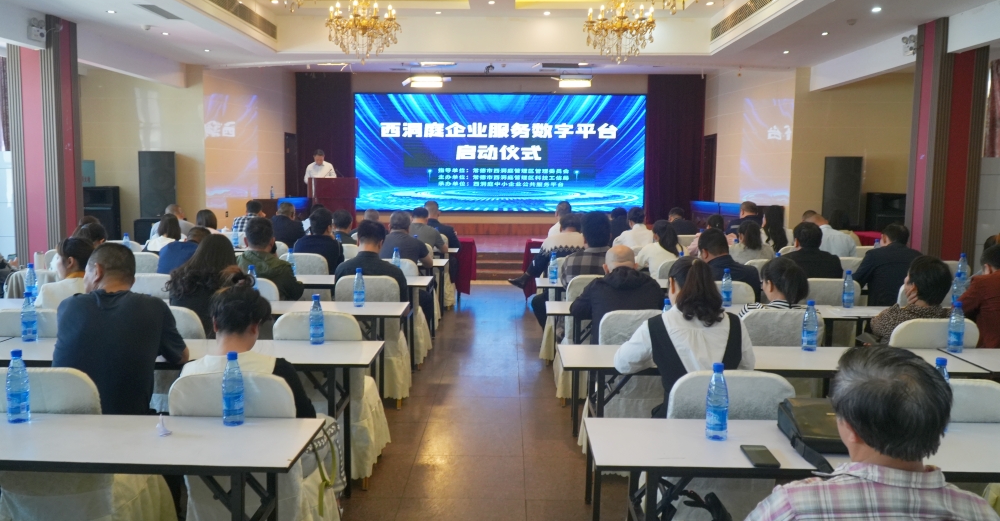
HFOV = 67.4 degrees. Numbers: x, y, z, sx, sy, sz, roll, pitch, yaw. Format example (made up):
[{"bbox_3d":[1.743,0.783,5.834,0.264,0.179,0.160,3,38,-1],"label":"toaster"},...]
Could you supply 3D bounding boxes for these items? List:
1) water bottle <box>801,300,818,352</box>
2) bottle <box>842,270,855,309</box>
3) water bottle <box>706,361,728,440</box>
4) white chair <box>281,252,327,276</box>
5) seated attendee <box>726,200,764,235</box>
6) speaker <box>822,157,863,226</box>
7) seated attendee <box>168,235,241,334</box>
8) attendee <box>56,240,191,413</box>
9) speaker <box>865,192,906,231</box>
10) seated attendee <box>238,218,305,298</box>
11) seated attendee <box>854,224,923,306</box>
[{"bbox_3d":[1.468,0.309,3.541,0.068,0.234,0.068,1,6,1],"label":"water bottle"},{"bbox_3d":[2.223,0.184,4.769,0.068,0.234,0.068,1,6,1],"label":"bottle"},{"bbox_3d":[0.666,0.434,2.307,0.068,0.234,0.068,1,6,1],"label":"water bottle"},{"bbox_3d":[-1.636,0.379,6.566,0.470,0.890,0.560,1,6,1],"label":"white chair"},{"bbox_3d":[3.310,-0.124,10.169,0.550,1.330,0.780,1,6,0],"label":"seated attendee"},{"bbox_3d":[4.951,-0.977,10.803,0.500,0.980,0.480,3,7,18],"label":"speaker"},{"bbox_3d":[-1.575,0.466,4.248,0.480,1.234,0.780,1,6,7],"label":"seated attendee"},{"bbox_3d":[-1.445,0.557,3.009,0.540,1.264,0.780,1,6,0],"label":"attendee"},{"bbox_3d":[5.808,-0.440,11.148,0.580,1.150,0.520,2,6,16],"label":"speaker"},{"bbox_3d":[-1.620,0.322,5.333,0.530,1.270,0.750,1,6,1],"label":"seated attendee"},{"bbox_3d":[3.050,0.343,5.906,0.520,1.240,0.780,1,6,0],"label":"seated attendee"}]

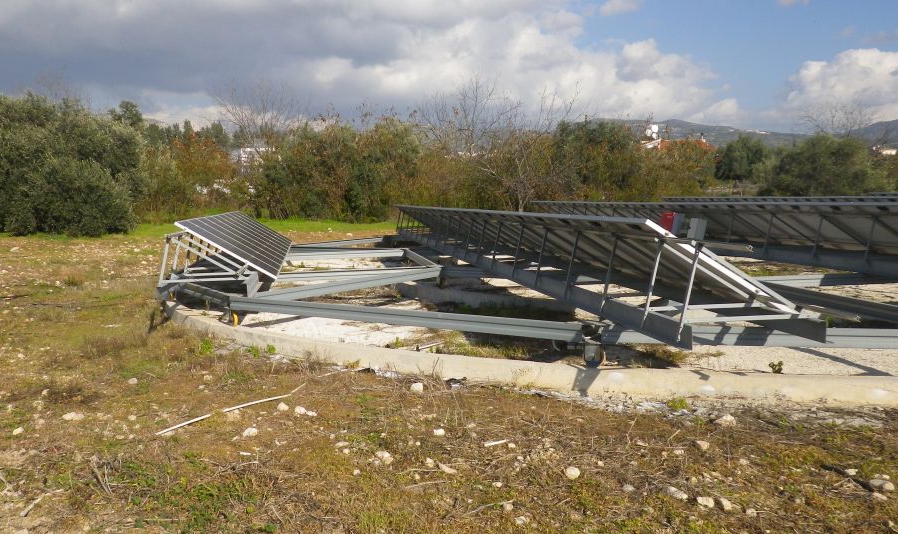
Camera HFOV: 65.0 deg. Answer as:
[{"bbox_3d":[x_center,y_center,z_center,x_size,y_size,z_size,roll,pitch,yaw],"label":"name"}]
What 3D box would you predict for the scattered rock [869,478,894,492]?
[{"bbox_3d":[2.355,1.190,3.841,0.130,0.056,0.100,2,7,32],"label":"scattered rock"}]

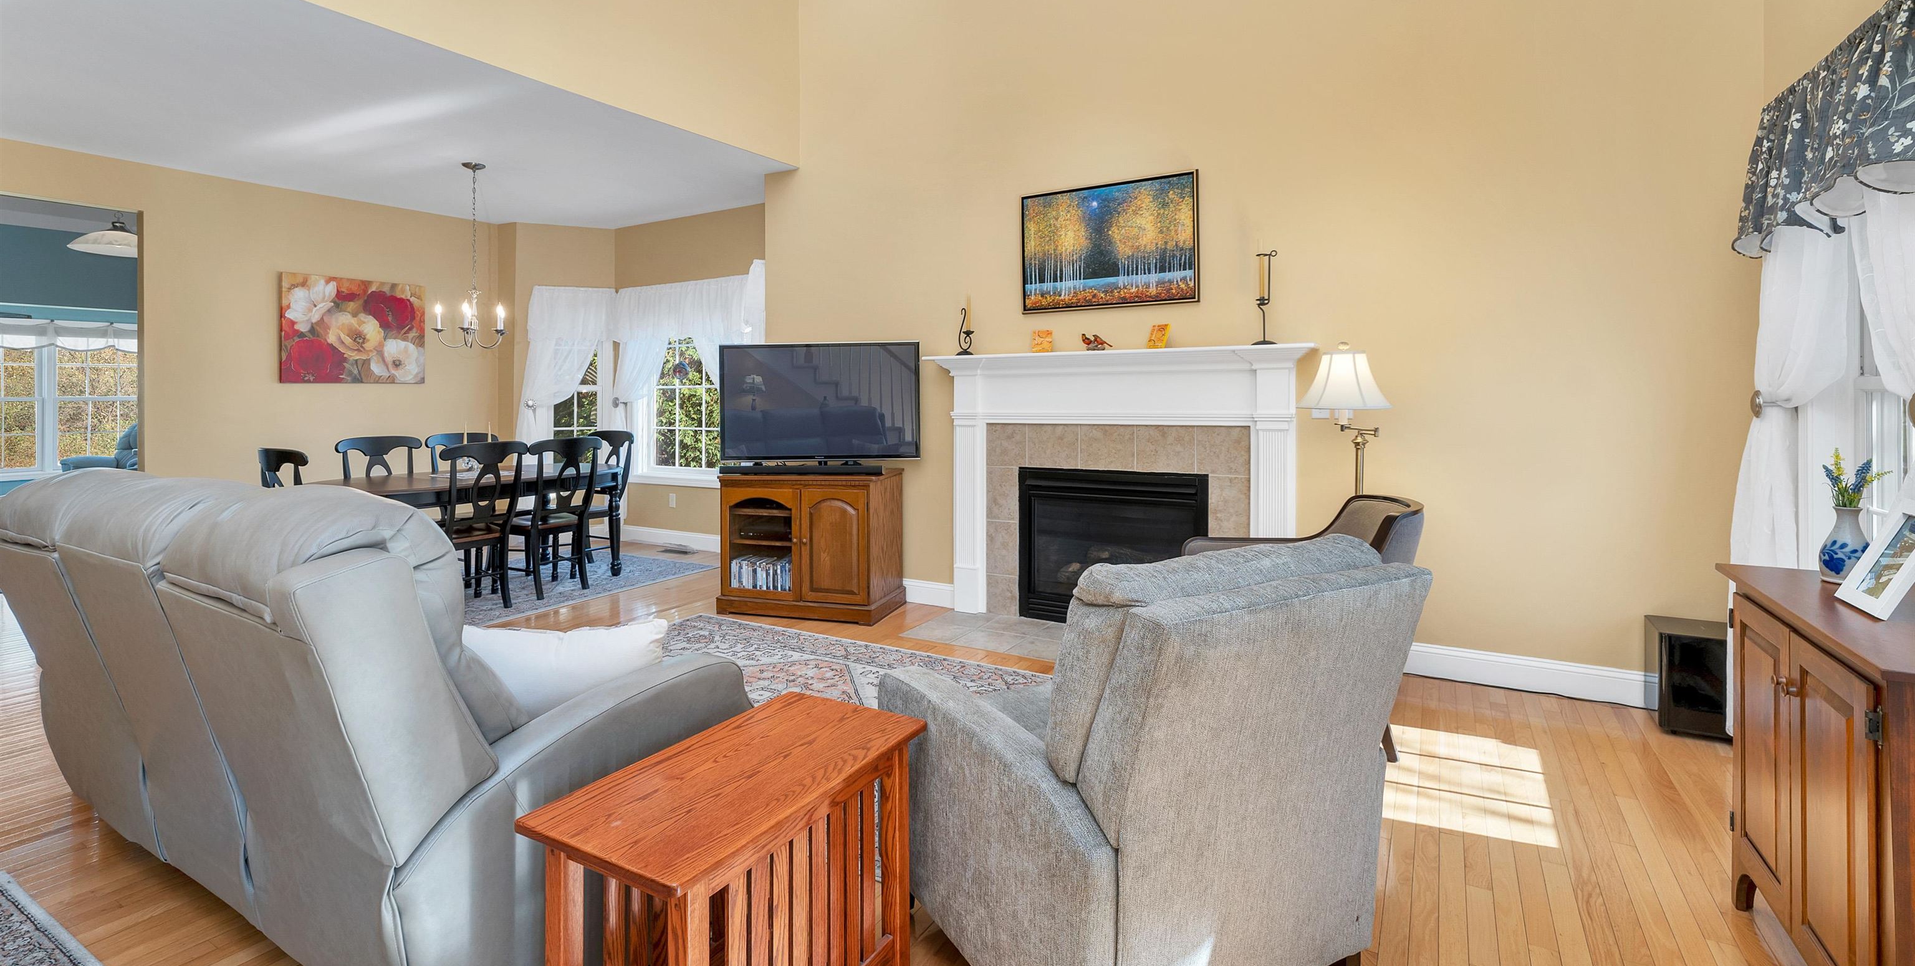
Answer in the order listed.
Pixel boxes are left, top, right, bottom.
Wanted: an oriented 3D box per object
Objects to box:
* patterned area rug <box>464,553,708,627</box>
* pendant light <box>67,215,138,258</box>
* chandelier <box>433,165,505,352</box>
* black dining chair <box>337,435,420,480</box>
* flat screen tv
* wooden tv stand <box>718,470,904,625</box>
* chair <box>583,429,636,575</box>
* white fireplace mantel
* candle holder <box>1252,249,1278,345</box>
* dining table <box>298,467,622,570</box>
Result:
[{"bbox_3d":[-3.055,0.686,4.789,1.533,0.012,2.440,3,6,30],"label":"patterned area rug"},{"bbox_3d":[-5.800,-1.687,5.150,0.480,0.220,0.480,3,6,30],"label":"pendant light"},{"bbox_3d":[-3.019,-1.405,4.661,0.470,1.140,0.470,4,8,31],"label":"chandelier"},{"bbox_3d":[-3.721,0.206,5.019,0.520,1.000,0.480,4,8,31],"label":"black dining chair"},{"bbox_3d":[-0.814,-0.485,4.430,1.200,0.700,0.070,1,7,9],"label":"flat screen tv"},{"bbox_3d":[-0.837,0.343,4.376,0.933,0.790,0.481,1,5,16],"label":"wooden tv stand"},{"bbox_3d":[-2.715,0.147,5.426,0.480,1.000,0.520,4,8,31],"label":"chair"},{"bbox_3d":[0.749,0.069,3.834,1.998,1.460,0.200,3,6,27],"label":"white fireplace mantel"},{"bbox_3d":[1.440,-0.847,3.480,0.115,0.460,0.115,3,6,27],"label":"candle holder"},{"bbox_3d":[-3.126,0.345,4.818,1.020,0.760,1.750,4,8,31],"label":"dining table"}]

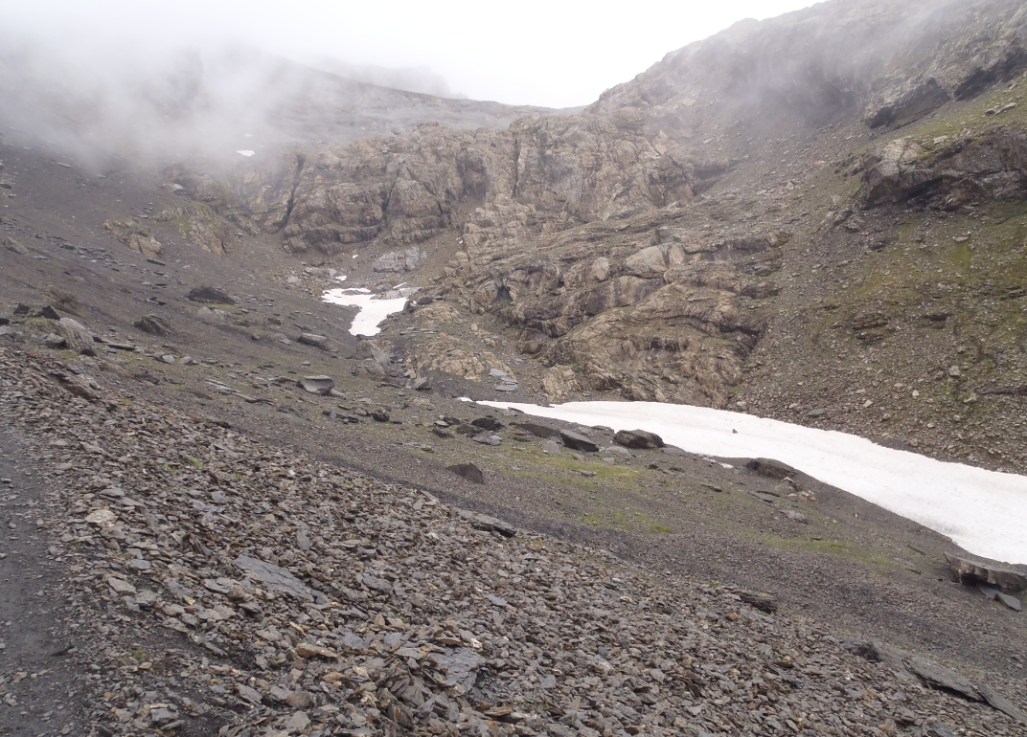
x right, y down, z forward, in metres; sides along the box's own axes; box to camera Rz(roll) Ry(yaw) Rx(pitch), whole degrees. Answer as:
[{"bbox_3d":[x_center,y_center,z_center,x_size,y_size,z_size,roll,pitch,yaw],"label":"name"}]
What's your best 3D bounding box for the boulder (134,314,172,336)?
[{"bbox_3d":[-10.826,-1.312,25.000,1.091,0.597,0.873,0,0,-23],"label":"boulder"}]

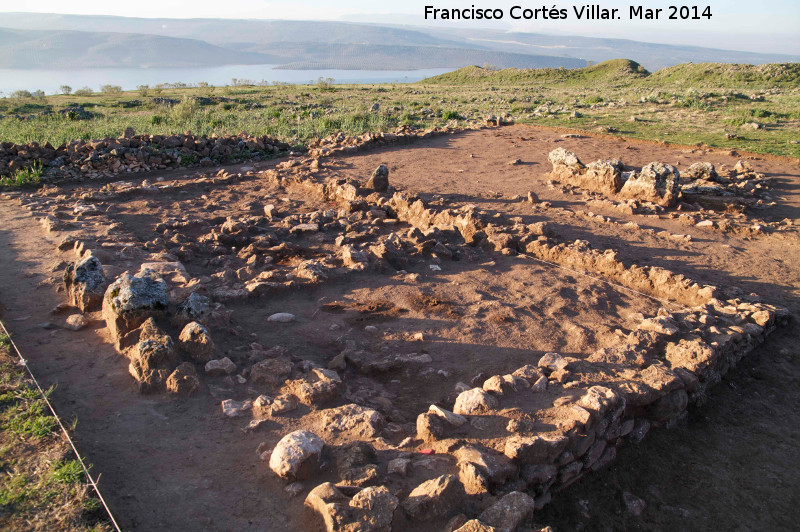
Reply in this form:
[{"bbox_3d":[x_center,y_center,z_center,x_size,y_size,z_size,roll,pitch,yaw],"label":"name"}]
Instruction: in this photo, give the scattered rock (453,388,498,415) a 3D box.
[{"bbox_3d":[0.529,0.949,3.893,0.319,0.150,0.207,3,22,9],"label":"scattered rock"}]

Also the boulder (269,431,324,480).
[{"bbox_3d":[-0.644,1.178,3.462,0.332,0.222,0.282,-14,26,-30],"label":"boulder"}]

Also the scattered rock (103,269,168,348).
[{"bbox_3d":[-2.401,0.387,5.054,0.503,0.707,0.403,-11,24,-26],"label":"scattered rock"}]

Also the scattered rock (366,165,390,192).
[{"bbox_3d":[-0.404,-1.617,10.204,0.422,0.478,0.338,-1,22,-2],"label":"scattered rock"}]

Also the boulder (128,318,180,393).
[{"bbox_3d":[-1.879,0.683,4.239,0.324,0.558,0.405,-11,24,-25],"label":"boulder"}]

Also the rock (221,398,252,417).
[{"bbox_3d":[-1.230,1.071,4.191,0.224,0.081,0.112,-8,23,-18],"label":"rock"}]

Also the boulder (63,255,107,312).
[{"bbox_3d":[-3.243,0.186,5.713,0.333,0.587,0.266,-13,25,-29],"label":"boulder"}]

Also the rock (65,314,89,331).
[{"bbox_3d":[-3.148,0.555,5.412,0.188,0.127,0.160,-14,26,-31],"label":"rock"}]

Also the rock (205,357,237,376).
[{"bbox_3d":[-1.452,0.813,4.494,0.246,0.126,0.160,-8,23,-19],"label":"rock"}]

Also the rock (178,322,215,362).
[{"bbox_3d":[-1.707,0.641,4.660,0.276,0.319,0.262,-9,24,-21],"label":"rock"}]

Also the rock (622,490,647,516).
[{"bbox_3d":[1.478,1.494,3.494,0.127,0.118,0.102,12,25,27],"label":"rock"}]

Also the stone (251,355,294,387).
[{"bbox_3d":[-1.005,0.832,4.345,0.318,0.202,0.255,-6,23,-14],"label":"stone"}]

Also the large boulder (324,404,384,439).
[{"bbox_3d":[-0.327,1.102,3.943,0.430,0.151,0.258,-2,22,-5],"label":"large boulder"}]

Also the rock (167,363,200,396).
[{"bbox_3d":[-1.723,0.901,4.411,0.234,0.235,0.199,-10,24,-23],"label":"rock"}]

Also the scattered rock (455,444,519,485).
[{"bbox_3d":[0.502,1.168,3.280,0.360,0.140,0.224,15,27,33],"label":"scattered rock"}]

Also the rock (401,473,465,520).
[{"bbox_3d":[0.184,1.267,3.046,0.338,0.168,0.230,-6,23,-14],"label":"rock"}]

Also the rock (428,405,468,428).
[{"bbox_3d":[0.323,1.014,3.768,0.257,0.105,0.129,-5,23,-13],"label":"rock"}]

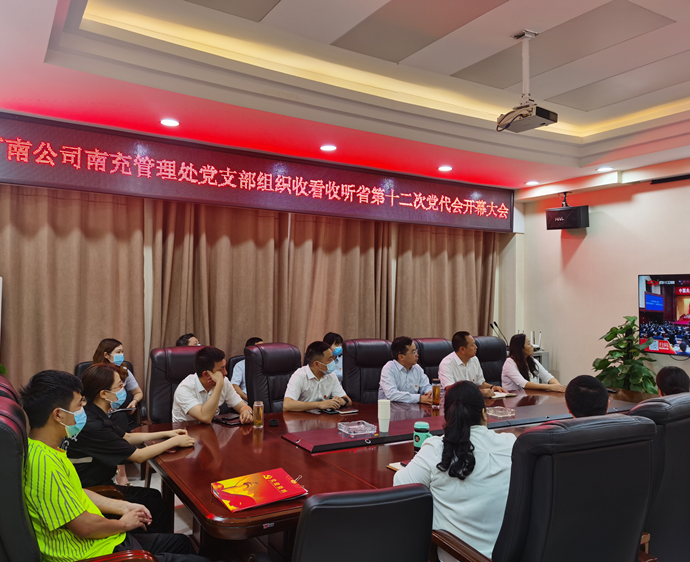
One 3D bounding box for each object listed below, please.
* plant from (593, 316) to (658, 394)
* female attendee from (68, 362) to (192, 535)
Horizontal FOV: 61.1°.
[{"bbox_3d":[2.620,1.008,5.470,0.580,1.380,0.580,1,-2,-31],"label":"plant"},{"bbox_3d":[-1.090,1.007,2.930,0.700,1.200,0.480,1,-2,-32],"label":"female attendee"}]

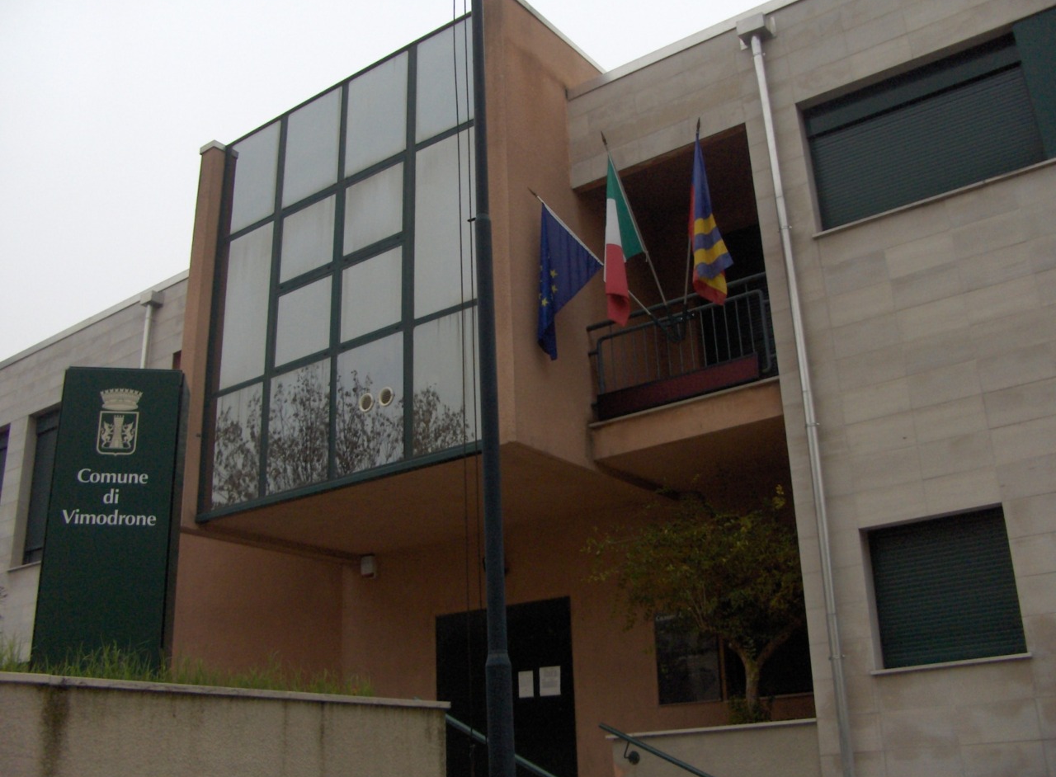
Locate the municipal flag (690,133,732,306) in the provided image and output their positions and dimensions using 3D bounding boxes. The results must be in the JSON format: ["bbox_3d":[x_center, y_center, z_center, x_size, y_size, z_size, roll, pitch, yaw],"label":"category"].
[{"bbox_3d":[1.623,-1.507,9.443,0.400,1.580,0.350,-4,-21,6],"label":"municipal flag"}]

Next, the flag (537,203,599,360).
[{"bbox_3d":[0.408,-1.070,10.448,0.600,1.600,0.200,2,-21,-10],"label":"flag"}]

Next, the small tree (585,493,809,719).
[{"bbox_3d":[1.630,2.114,10.115,2.000,2.250,1.700,-16,-25,33],"label":"small tree"}]

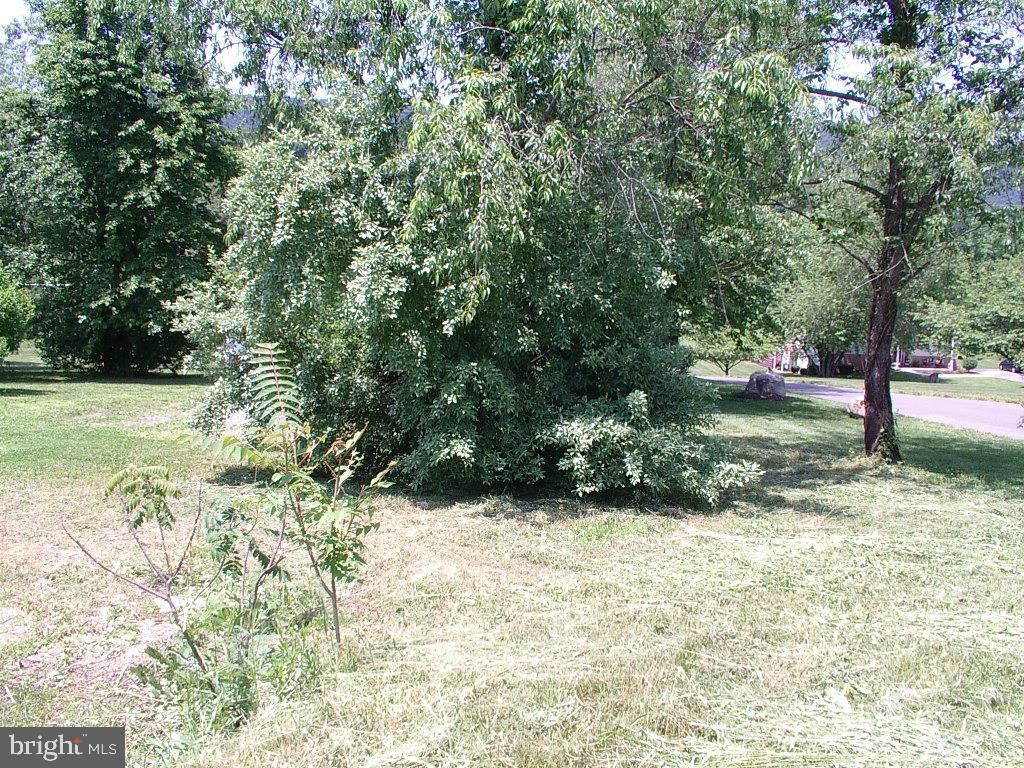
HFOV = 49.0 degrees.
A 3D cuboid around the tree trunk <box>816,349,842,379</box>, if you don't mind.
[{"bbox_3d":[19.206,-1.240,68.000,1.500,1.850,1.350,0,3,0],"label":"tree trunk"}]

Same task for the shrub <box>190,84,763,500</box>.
[{"bbox_3d":[-0.470,-1.050,11.900,6.000,4.200,4.300,0,3,0],"label":"shrub"}]

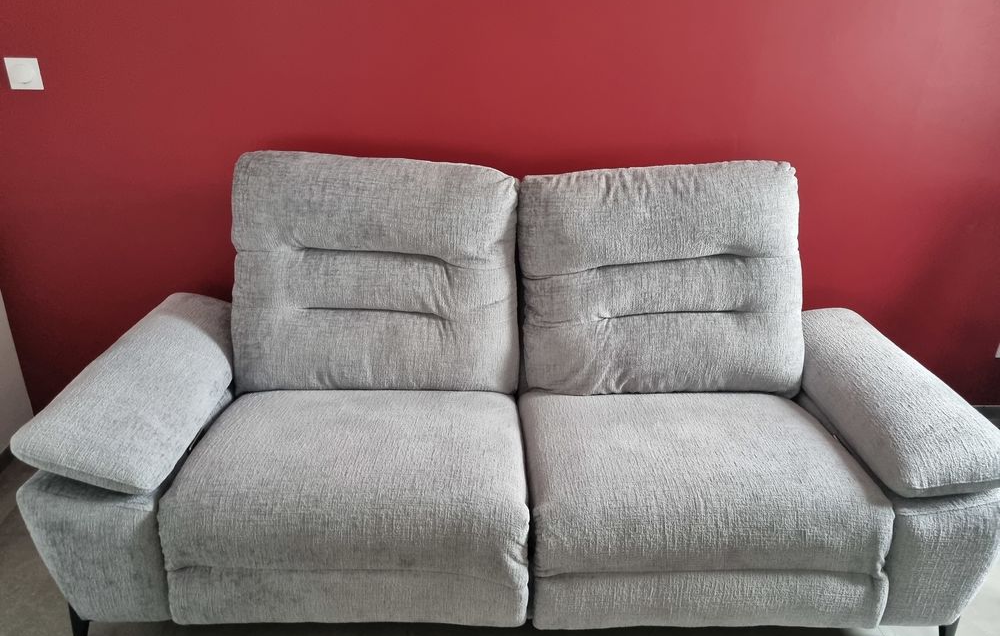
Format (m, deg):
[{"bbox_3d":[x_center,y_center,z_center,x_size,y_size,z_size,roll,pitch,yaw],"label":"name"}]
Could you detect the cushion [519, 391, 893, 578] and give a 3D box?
[{"bbox_3d":[0.432,0.373,1.808,0.740,0.220,0.530,1,26,-3],"label":"cushion"}]

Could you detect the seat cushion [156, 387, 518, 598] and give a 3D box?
[{"bbox_3d":[-0.322,0.364,1.779,0.735,0.230,0.530,1,26,-3],"label":"seat cushion"}]

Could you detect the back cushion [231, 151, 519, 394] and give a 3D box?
[{"bbox_3d":[-0.325,-0.123,2.004,0.735,0.600,0.220,1,10,-3],"label":"back cushion"}]

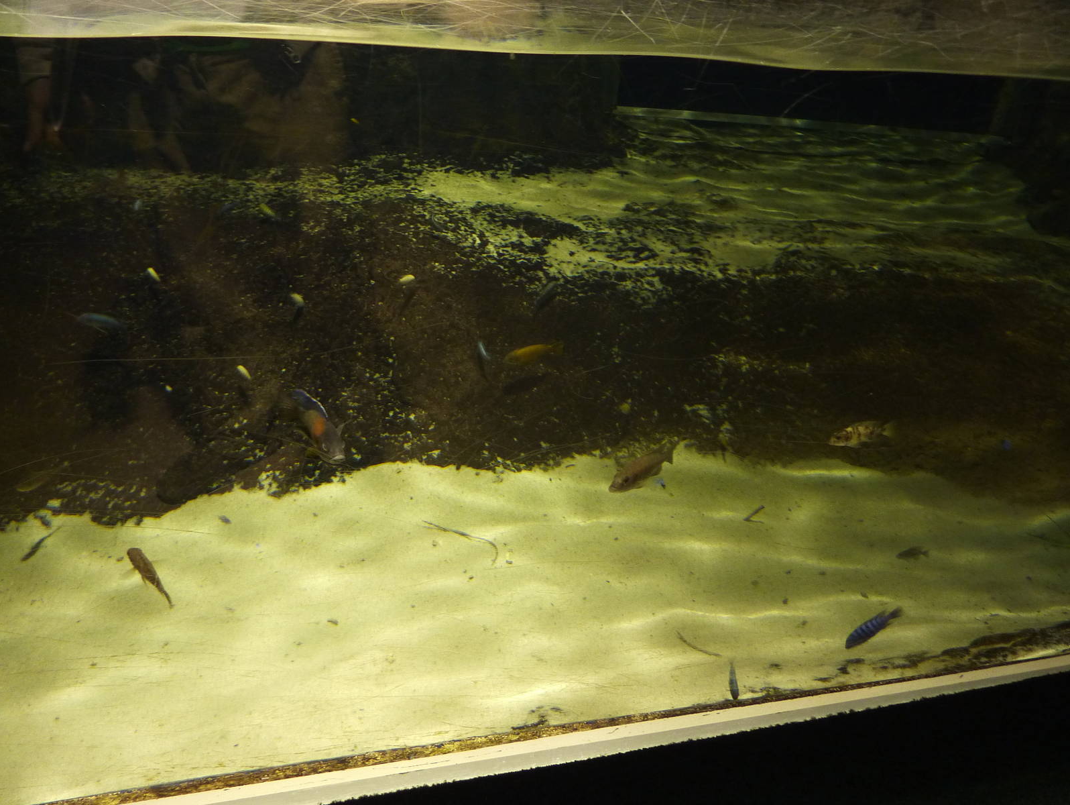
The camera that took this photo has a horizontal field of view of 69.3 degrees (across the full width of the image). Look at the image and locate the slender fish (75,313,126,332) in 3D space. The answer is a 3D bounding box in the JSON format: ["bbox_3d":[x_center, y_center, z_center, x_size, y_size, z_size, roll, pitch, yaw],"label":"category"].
[{"bbox_3d":[-1.023,-0.189,1.828,0.130,0.039,0.024,13,35,15],"label":"slender fish"}]

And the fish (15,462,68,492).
[{"bbox_3d":[-0.896,0.135,1.411,0.089,0.030,0.016,-27,44,-36],"label":"fish"}]

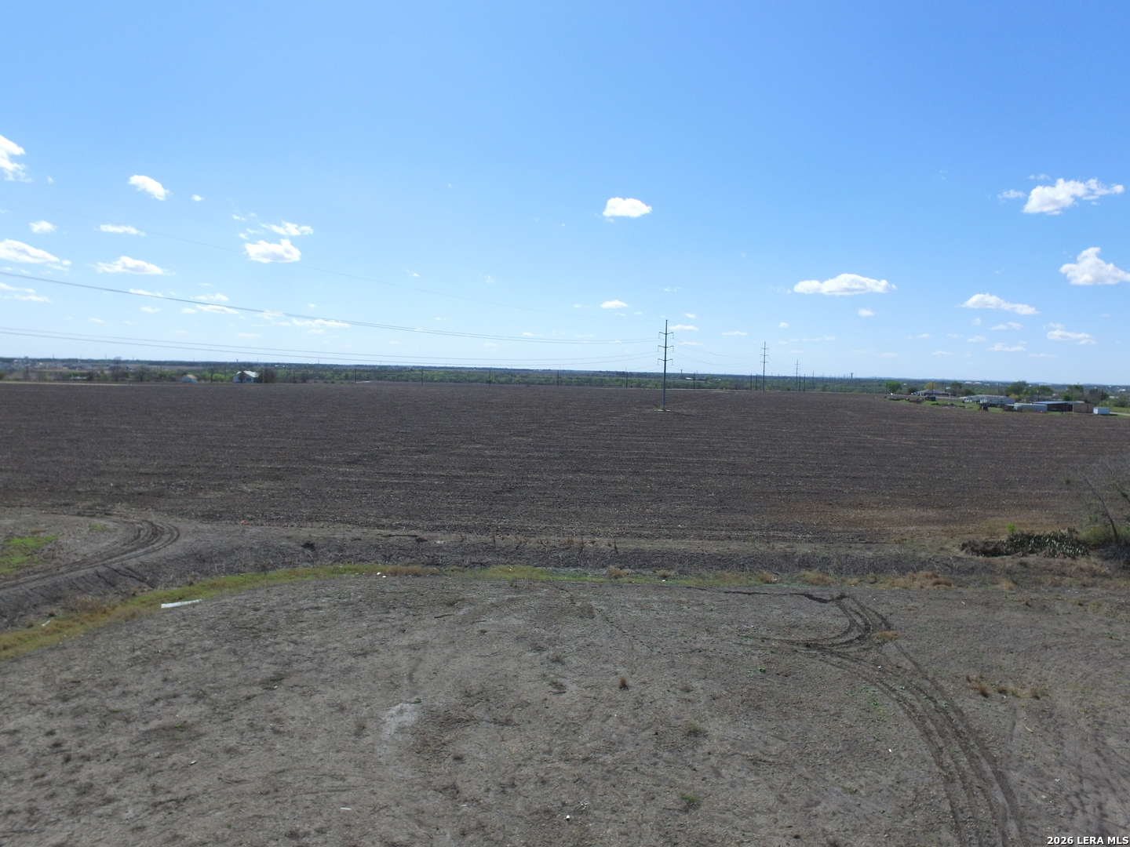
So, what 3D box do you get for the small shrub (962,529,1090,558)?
[{"bbox_3d":[29.820,7.840,42.600,6.800,1.250,2.800,1,5,0],"label":"small shrub"}]

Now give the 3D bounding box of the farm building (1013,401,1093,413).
[{"bbox_3d":[187.610,-6.400,250.920,26.500,4.100,8.000,1,5,0],"label":"farm building"}]

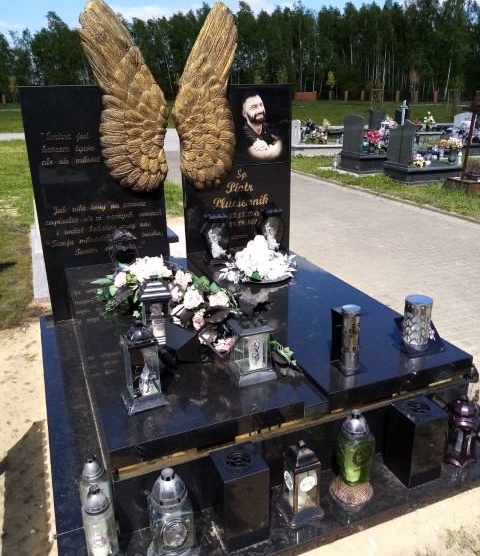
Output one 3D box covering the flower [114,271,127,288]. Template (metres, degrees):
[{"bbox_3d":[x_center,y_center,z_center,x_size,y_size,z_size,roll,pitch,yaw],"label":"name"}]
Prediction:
[{"bbox_3d":[-0.647,0.011,2.604,0.069,0.084,0.069,-6,21,-14],"label":"flower"}]

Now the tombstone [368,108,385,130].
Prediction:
[{"bbox_3d":[4.236,-4.815,15.006,0.500,0.860,0.170,-8,22,-21],"label":"tombstone"}]

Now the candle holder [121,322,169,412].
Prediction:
[{"bbox_3d":[-0.356,0.304,1.753,0.148,0.324,0.150,-9,22,-21],"label":"candle holder"}]

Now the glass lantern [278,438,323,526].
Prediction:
[{"bbox_3d":[0.223,0.717,1.739,0.130,0.314,0.124,-8,22,-21],"label":"glass lantern"}]

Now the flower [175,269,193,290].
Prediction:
[{"bbox_3d":[-0.306,0.008,2.605,0.089,0.094,0.084,-3,20,-7],"label":"flower"}]

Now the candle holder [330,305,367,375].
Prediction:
[{"bbox_3d":[0.458,0.246,1.967,0.110,0.268,0.120,-9,22,-21],"label":"candle holder"}]

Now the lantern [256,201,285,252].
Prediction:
[{"bbox_3d":[0.233,-0.345,3.397,0.172,0.365,0.165,-9,22,-21],"label":"lantern"}]

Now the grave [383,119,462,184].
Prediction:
[{"bbox_3d":[3.641,-2.502,9.387,1.450,1.120,0.850,-9,22,-21],"label":"grave"}]

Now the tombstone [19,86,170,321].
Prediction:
[{"bbox_3d":[-0.886,-0.468,3.151,0.813,1.459,0.084,-9,22,-21],"label":"tombstone"}]

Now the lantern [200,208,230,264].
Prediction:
[{"bbox_3d":[-0.161,-0.292,3.265,0.172,0.365,0.165,-9,22,-21],"label":"lantern"}]

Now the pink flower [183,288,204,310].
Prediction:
[{"bbox_3d":[-0.234,0.108,2.418,0.101,0.089,0.094,-2,20,-6],"label":"pink flower"}]

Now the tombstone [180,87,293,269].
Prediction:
[{"bbox_3d":[-0.018,-0.658,3.465,0.803,1.350,0.084,-9,22,-21],"label":"tombstone"}]

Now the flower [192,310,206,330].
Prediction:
[{"bbox_3d":[-0.193,0.198,2.290,0.060,0.080,0.060,-9,22,-21],"label":"flower"}]

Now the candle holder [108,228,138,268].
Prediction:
[{"bbox_3d":[-0.730,-0.184,2.988,0.158,0.277,0.144,-8,22,-21],"label":"candle holder"}]

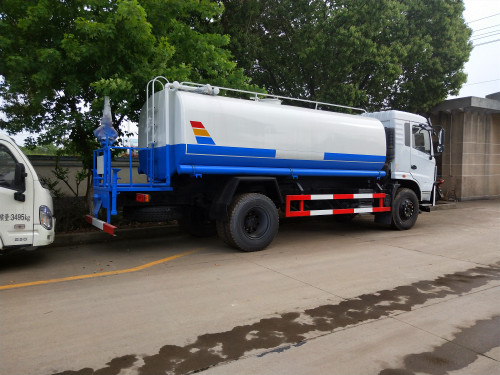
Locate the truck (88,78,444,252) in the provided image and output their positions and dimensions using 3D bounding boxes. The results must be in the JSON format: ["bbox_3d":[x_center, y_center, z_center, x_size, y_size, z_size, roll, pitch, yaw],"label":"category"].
[{"bbox_3d":[0.922,-0.455,8.503,8.600,3.120,2.600,-1,2,-34],"label":"truck"}]

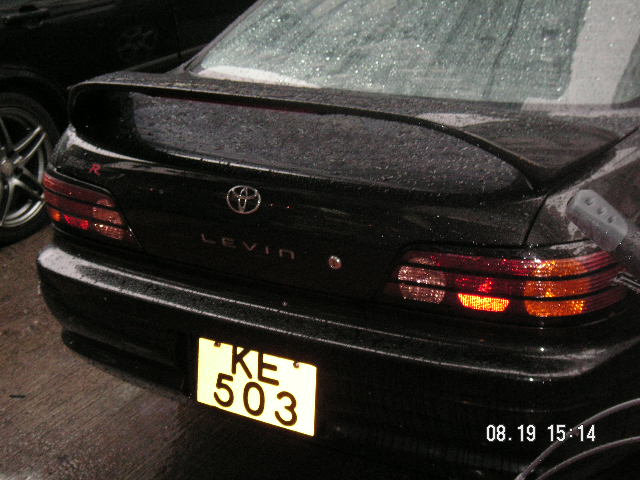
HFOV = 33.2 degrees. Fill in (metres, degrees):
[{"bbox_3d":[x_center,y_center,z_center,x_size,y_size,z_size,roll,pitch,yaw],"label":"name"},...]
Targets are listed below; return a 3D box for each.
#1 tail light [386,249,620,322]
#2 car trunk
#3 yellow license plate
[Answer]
[{"bbox_3d":[0.374,0.071,2.179,0.451,0.138,0.246,10,20,31],"label":"tail light"},{"bbox_3d":[-0.026,-0.177,2.536,1.287,0.427,0.626,10,20,31],"label":"car trunk"},{"bbox_3d":[-0.150,0.333,2.485,0.332,0.172,0.012,10,14,31],"label":"yellow license plate"}]

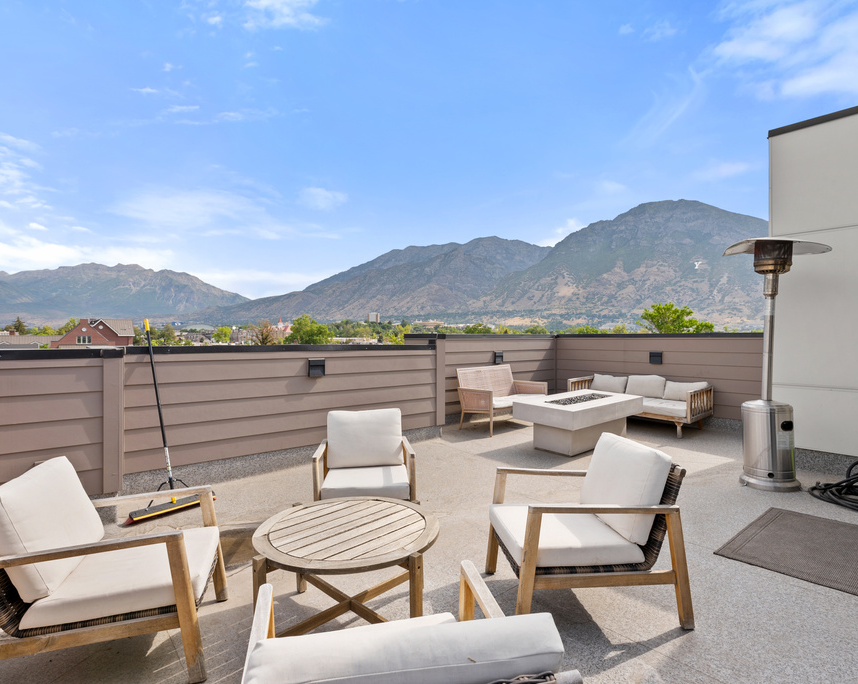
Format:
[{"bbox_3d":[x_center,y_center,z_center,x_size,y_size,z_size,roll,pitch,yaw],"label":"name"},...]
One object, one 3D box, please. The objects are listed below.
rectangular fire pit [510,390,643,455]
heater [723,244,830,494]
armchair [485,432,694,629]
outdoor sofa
[{"bbox_3d":[1.899,0.995,5.661,1.700,0.550,0.790,0,1,-42],"label":"rectangular fire pit"},{"bbox_3d":[3.080,0.171,4.111,0.810,2.220,0.810,0,1,37],"label":"heater"},{"bbox_3d":[0.756,0.903,2.311,0.820,0.780,0.620,0,0,-4],"label":"armchair"},{"bbox_3d":[3.114,0.892,6.817,0.860,0.740,1.780,0,1,-41],"label":"outdoor sofa"}]

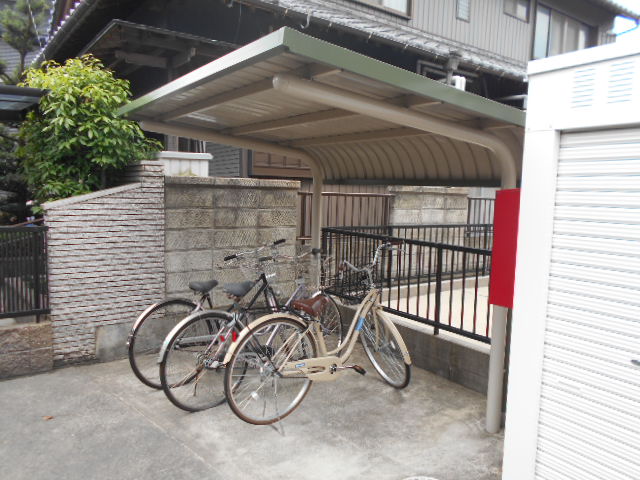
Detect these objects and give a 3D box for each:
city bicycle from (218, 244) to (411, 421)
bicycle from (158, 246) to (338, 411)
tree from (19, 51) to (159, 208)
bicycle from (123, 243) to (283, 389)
[{"bbox_3d":[0.019,0.598,3.276,1.530,1.110,0.620,-3,8,-36],"label":"city bicycle"},{"bbox_3d":[-0.362,0.589,3.509,1.720,1.060,0.570,-4,8,-41],"label":"bicycle"},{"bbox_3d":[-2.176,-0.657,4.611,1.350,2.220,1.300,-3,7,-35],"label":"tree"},{"bbox_3d":[-0.735,0.543,3.855,1.670,1.060,0.560,-5,9,-44],"label":"bicycle"}]

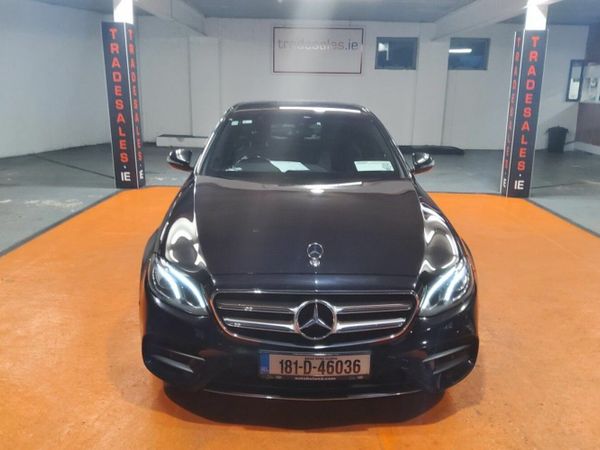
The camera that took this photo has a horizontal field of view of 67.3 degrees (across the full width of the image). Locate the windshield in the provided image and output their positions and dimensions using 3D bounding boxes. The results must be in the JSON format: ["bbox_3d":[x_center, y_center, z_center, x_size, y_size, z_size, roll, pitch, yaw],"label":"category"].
[{"bbox_3d":[0.040,-0.647,3.512,1.440,0.460,0.880,0,17,-1],"label":"windshield"}]

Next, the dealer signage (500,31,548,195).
[{"bbox_3d":[3.350,-1.623,6.801,0.390,2.400,0.390,0,17,0],"label":"dealer signage"}]

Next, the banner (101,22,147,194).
[{"bbox_3d":[-2.768,-1.836,7.157,0.341,2.494,0.341,1,17,2],"label":"banner"}]

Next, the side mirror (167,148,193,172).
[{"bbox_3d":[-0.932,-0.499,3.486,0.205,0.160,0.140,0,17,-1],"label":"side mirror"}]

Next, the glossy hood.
[{"bbox_3d":[0.055,-0.024,2.655,1.450,0.280,1.220,0,17,-1],"label":"glossy hood"}]

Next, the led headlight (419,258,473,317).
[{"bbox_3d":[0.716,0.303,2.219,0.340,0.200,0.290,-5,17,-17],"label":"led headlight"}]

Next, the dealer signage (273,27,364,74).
[{"bbox_3d":[0.484,-4.655,12.069,2.399,1.145,0.050,1,17,2],"label":"dealer signage"}]

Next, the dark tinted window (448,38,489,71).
[{"bbox_3d":[4.470,-4.502,11.909,1.020,0.800,0.100,0,17,0],"label":"dark tinted window"}]

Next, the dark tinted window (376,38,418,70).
[{"bbox_3d":[2.580,-4.564,12.011,1.092,0.808,0.100,1,17,2],"label":"dark tinted window"}]

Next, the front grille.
[{"bbox_3d":[0.072,0.447,2.128,0.970,0.270,0.150,0,17,-1],"label":"front grille"}]

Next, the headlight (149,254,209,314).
[{"bbox_3d":[-0.615,0.284,2.288,0.370,0.240,0.400,2,17,8],"label":"headlight"}]

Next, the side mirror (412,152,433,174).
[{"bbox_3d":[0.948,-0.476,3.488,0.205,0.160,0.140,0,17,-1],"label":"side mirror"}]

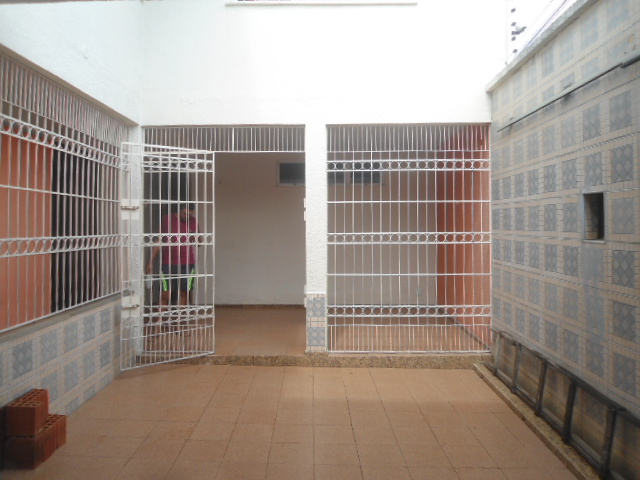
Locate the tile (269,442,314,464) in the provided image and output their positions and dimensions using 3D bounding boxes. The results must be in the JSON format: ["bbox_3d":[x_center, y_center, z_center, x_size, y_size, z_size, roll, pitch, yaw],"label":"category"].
[{"bbox_3d":[-0.184,1.443,3.251,0.298,0.010,0.298,2,2,-1],"label":"tile"}]

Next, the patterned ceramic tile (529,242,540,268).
[{"bbox_3d":[1.839,0.133,4.113,0.010,0.207,0.207,0,1,1],"label":"patterned ceramic tile"}]

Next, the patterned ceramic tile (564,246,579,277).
[{"bbox_3d":[1.784,0.145,3.416,0.010,0.203,0.203,0,1,1],"label":"patterned ceramic tile"}]

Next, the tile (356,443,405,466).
[{"bbox_3d":[0.418,1.474,3.287,0.300,0.012,0.300,1,2,-1],"label":"tile"}]

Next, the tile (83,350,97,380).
[{"bbox_3d":[-1.995,1.075,4.150,0.010,0.205,0.205,0,2,-1],"label":"tile"}]

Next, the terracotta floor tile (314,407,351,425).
[{"bbox_3d":[0.107,1.444,3.894,0.300,0.012,0.300,1,2,-1],"label":"terracotta floor tile"}]

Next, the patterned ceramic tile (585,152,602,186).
[{"bbox_3d":[1.806,-0.459,3.159,0.012,0.207,0.210,-1,2,1],"label":"patterned ceramic tile"}]

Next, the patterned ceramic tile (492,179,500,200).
[{"bbox_3d":[1.890,-0.541,5.146,0.010,0.213,0.213,0,2,1],"label":"patterned ceramic tile"}]

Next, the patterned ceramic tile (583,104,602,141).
[{"bbox_3d":[1.903,-0.818,3.360,0.010,0.218,0.218,0,2,1],"label":"patterned ceramic tile"}]

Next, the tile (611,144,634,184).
[{"bbox_3d":[1.763,-0.443,2.803,0.010,0.203,0.203,0,1,1],"label":"tile"}]

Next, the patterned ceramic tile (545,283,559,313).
[{"bbox_3d":[1.810,0.448,3.748,0.012,0.207,0.213,0,2,1],"label":"patterned ceramic tile"}]

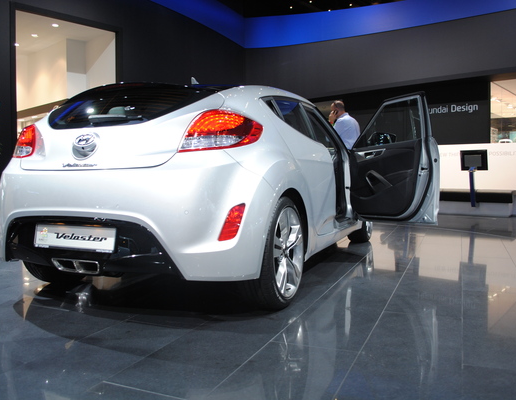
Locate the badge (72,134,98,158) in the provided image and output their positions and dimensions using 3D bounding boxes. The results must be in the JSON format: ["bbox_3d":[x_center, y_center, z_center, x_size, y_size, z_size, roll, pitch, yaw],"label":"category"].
[{"bbox_3d":[-0.859,-0.269,2.219,0.160,0.140,0.040,1,-6,24],"label":"badge"}]

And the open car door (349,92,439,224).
[{"bbox_3d":[1.092,-0.311,3.875,0.260,1.040,0.960,-2,4,-30],"label":"open car door"}]

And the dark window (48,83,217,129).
[{"bbox_3d":[-0.730,-0.530,2.501,0.900,0.150,0.610,1,35,24],"label":"dark window"}]

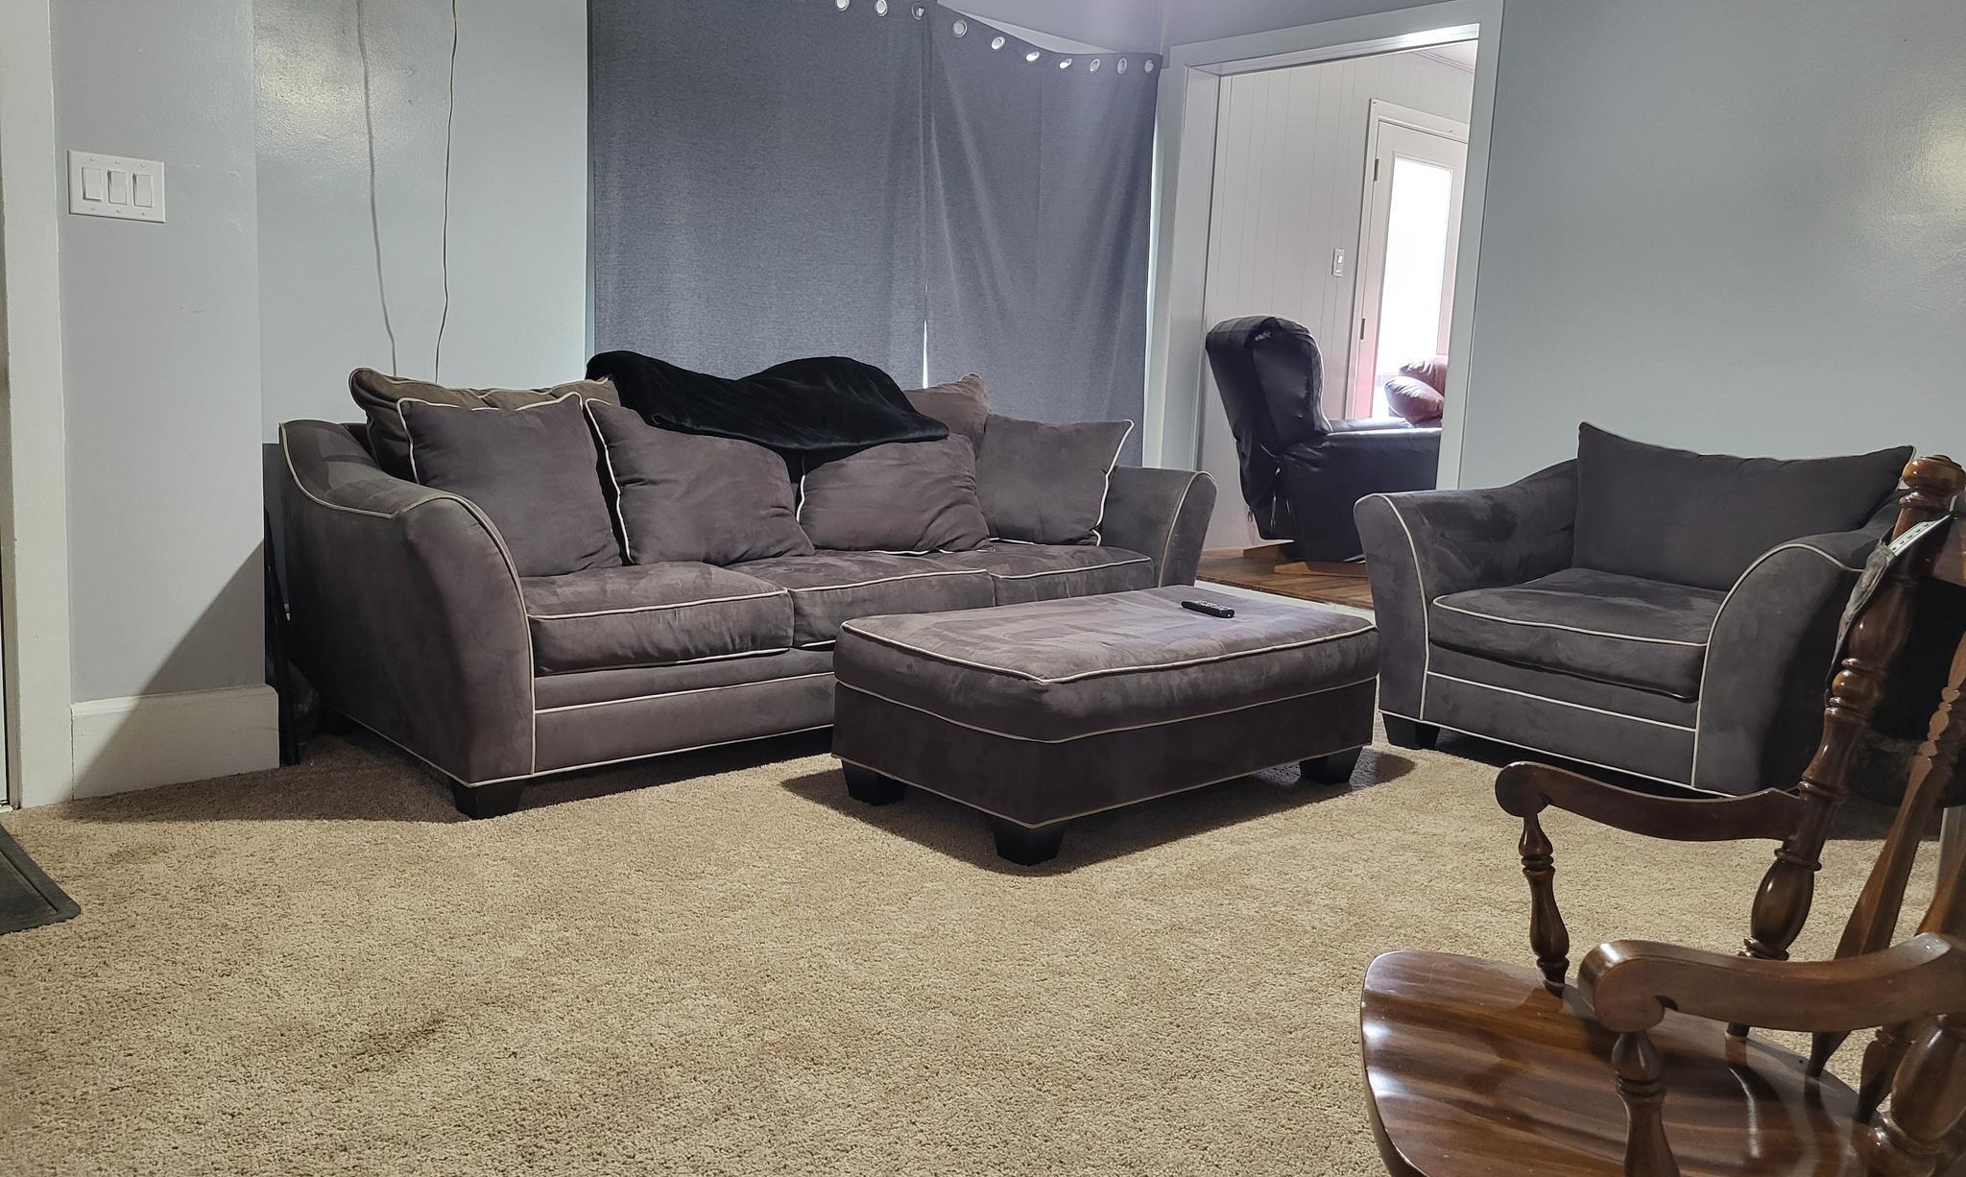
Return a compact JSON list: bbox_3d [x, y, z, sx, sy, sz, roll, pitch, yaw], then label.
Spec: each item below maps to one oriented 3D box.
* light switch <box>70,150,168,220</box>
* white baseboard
[{"bbox_3d":[-1.759,-0.815,3.001,0.171,0.124,0.010,-5,11,-44],"label":"light switch"},{"bbox_3d":[-1.749,0.323,3.215,0.408,0.202,0.025,-5,11,-44],"label":"white baseboard"}]

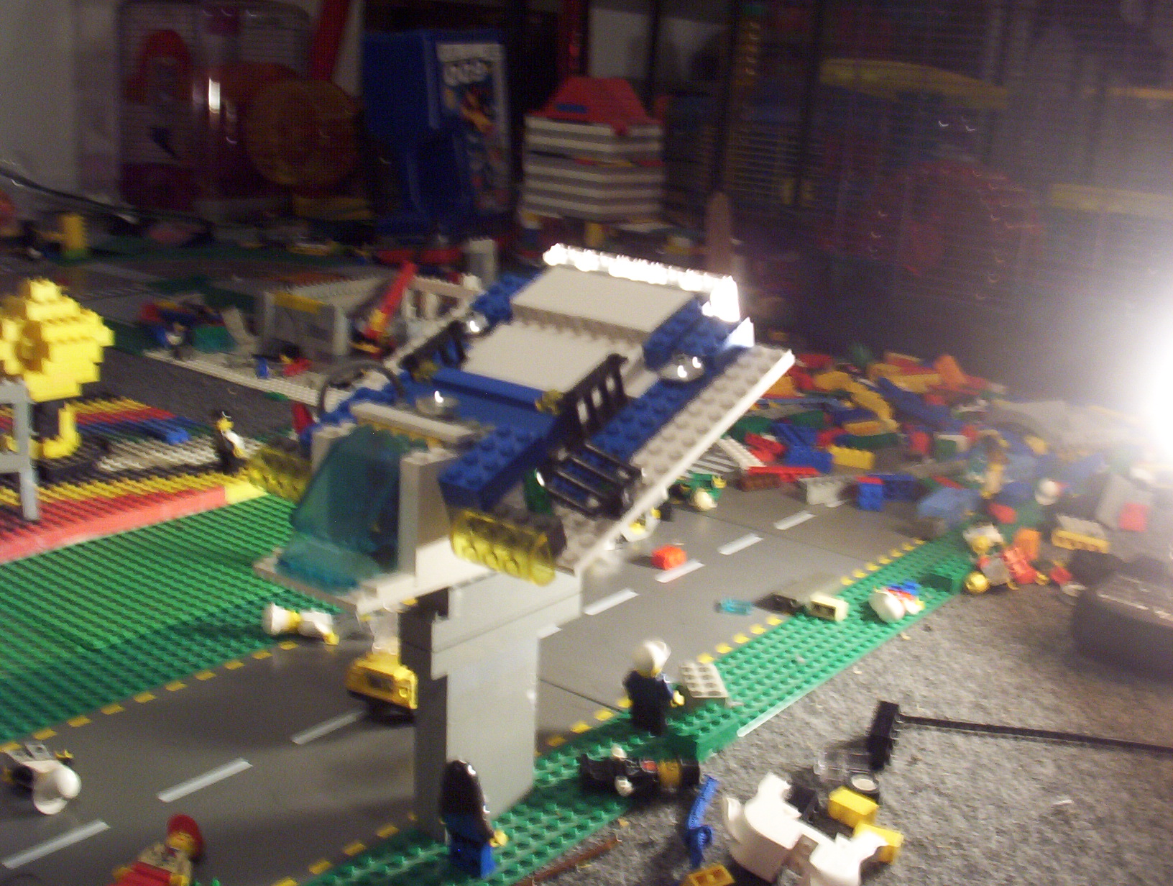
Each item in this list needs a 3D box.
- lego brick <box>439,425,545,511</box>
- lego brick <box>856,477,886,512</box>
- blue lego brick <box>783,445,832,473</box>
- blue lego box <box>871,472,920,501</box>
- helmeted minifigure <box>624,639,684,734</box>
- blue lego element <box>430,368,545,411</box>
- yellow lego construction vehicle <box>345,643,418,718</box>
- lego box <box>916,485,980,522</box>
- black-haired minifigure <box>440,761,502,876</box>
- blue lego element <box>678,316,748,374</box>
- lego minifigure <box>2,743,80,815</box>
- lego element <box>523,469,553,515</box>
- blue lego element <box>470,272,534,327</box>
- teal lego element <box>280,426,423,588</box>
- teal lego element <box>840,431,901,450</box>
[{"bbox_3d":[-0.027,0.007,0.405,0.016,0.011,0.032,15,41,35],"label":"lego brick"},{"bbox_3d":[0.190,0.034,0.888,0.016,0.019,0.016,4,15,7],"label":"lego brick"},{"bbox_3d":[0.160,0.012,0.959,0.032,0.011,0.016,6,16,17],"label":"blue lego brick"},{"bbox_3d":[0.207,0.031,0.895,0.032,0.015,0.011,1,16,-9],"label":"blue lego box"},{"bbox_3d":[0.027,0.102,0.557,0.025,0.043,0.015,13,19,37],"label":"helmeted minifigure"},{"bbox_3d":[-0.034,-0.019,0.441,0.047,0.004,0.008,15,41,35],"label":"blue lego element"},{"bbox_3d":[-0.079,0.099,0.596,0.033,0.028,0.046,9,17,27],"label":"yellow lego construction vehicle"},{"bbox_3d":[0.235,0.040,0.855,0.032,0.017,0.024,13,18,31],"label":"lego box"},{"bbox_3d":[-0.039,0.126,0.451,0.024,0.041,0.013,12,18,37],"label":"black-haired minifigure"},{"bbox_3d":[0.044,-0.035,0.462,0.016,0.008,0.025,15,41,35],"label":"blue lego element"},{"bbox_3d":[-0.206,0.126,0.503,0.024,0.017,0.041,-10,19,-36],"label":"lego minifigure"},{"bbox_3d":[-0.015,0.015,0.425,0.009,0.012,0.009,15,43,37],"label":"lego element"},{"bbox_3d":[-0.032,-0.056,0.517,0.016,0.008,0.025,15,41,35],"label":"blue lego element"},{"bbox_3d":[-0.077,0.021,0.434,0.034,0.043,0.034,14,18,39],"label":"teal lego element"},{"bbox_3d":[0.217,-0.002,1.014,0.048,0.011,0.016,-1,15,-10],"label":"teal lego element"}]

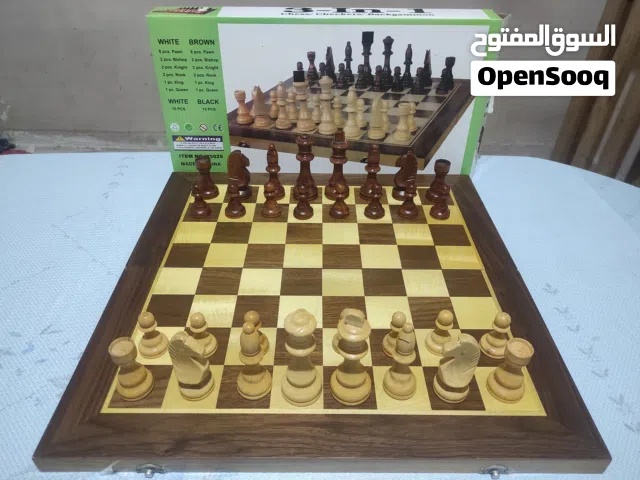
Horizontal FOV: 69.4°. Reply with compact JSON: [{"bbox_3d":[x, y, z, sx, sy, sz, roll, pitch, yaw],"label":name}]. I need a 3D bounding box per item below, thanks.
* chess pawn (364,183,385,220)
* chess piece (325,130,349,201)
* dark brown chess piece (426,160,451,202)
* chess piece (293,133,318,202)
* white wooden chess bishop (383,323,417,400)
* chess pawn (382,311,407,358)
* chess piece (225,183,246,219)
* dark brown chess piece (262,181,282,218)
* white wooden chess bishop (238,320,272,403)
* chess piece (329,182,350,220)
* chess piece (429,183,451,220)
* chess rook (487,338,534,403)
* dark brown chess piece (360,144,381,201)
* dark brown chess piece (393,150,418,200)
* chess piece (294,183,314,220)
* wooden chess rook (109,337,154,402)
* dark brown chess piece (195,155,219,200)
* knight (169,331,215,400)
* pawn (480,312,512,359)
[{"bbox_3d":[0.078,-0.058,0.653,0.029,0.049,0.029,0,37,0],"label":"chess pawn"},{"bbox_3d":[0.027,-0.110,0.676,0.037,0.100,0.037,0,38,0],"label":"chess piece"},{"bbox_3d":[0.180,-0.090,0.689,0.036,0.056,0.036,0,38,0],"label":"dark brown chess piece"},{"bbox_3d":[-0.020,-0.108,0.677,0.037,0.095,0.037,0,38,0],"label":"chess piece"},{"bbox_3d":[0.075,0.104,0.408,0.031,0.083,0.031,0,37,0],"label":"white wooden chess bishop"},{"bbox_3d":[0.068,0.078,0.395,0.025,0.041,0.025,0,37,0],"label":"chess pawn"},{"bbox_3d":[-0.120,-0.057,0.649,0.029,0.048,0.029,0,38,0],"label":"chess piece"},{"bbox_3d":[-0.068,-0.059,0.650,0.029,0.049,0.029,0,38,0],"label":"dark brown chess piece"},{"bbox_3d":[-0.060,0.104,0.407,0.031,0.082,0.031,0,37,0],"label":"white wooden chess bishop"},{"bbox_3d":[0.028,-0.057,0.649,0.029,0.049,0.029,0,38,0],"label":"chess piece"},{"bbox_3d":[0.149,-0.048,0.563,0.025,0.041,0.025,0,37,0],"label":"chess piece"},{"bbox_3d":[0.176,0.118,0.422,0.035,0.055,0.035,0,38,0],"label":"chess rook"},{"bbox_3d":[0.079,-0.103,0.684,0.033,0.083,0.033,0,37,0],"label":"dark brown chess piece"},{"bbox_3d":[0.128,-0.099,0.687,0.033,0.075,0.033,0,37,0],"label":"dark brown chess piece"},{"bbox_3d":[-0.023,-0.056,0.648,0.029,0.048,0.029,0,38,0],"label":"chess piece"},{"bbox_3d":[-0.174,0.116,0.421,0.035,0.054,0.035,0,38,0],"label":"wooden chess rook"},{"bbox_3d":[-0.172,-0.093,0.690,0.033,0.056,0.033,0,37,0],"label":"dark brown chess piece"},{"bbox_3d":[-0.115,0.107,0.412,0.033,0.076,0.033,0,37,0],"label":"knight"},{"bbox_3d":[0.180,0.092,0.463,0.030,0.046,0.030,0,38,0],"label":"pawn"}]

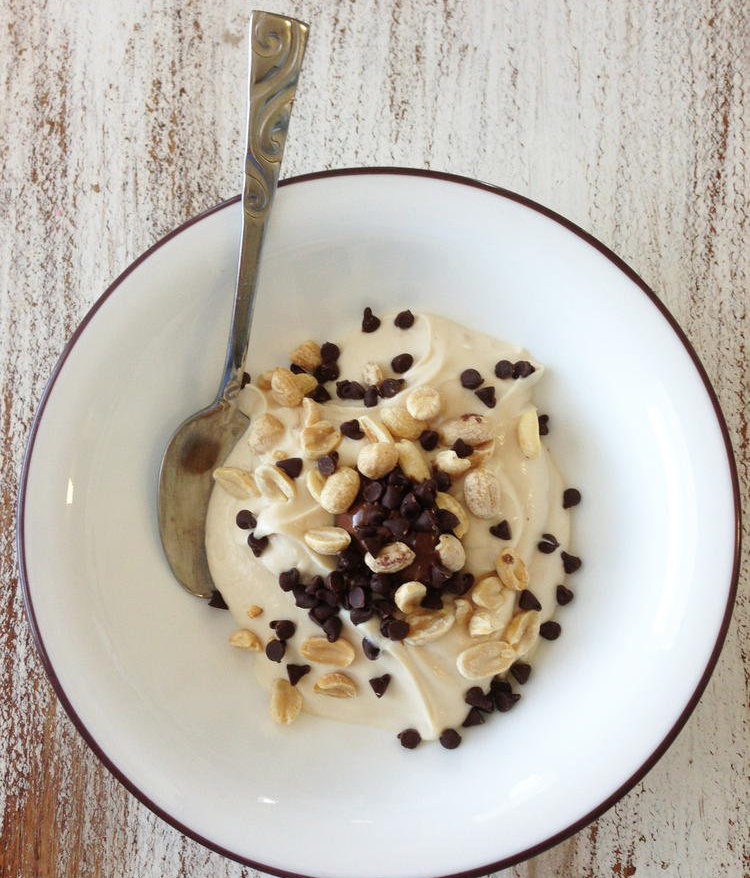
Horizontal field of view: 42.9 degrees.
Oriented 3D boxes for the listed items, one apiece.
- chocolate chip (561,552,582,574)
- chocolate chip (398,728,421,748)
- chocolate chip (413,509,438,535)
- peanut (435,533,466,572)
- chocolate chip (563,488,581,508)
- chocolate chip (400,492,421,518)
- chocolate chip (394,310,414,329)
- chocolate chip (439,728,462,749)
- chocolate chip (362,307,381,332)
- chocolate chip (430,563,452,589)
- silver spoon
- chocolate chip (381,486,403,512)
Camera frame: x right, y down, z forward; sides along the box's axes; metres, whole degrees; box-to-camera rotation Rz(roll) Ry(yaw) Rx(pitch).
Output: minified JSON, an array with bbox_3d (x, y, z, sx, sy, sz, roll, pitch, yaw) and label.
[{"bbox_3d":[0.059,0.037,0.285,0.006,0.006,0.006,-36,109,14],"label":"chocolate chip"},{"bbox_3d":[0.010,0.089,0.285,0.006,0.006,0.006,0,99,-30],"label":"chocolate chip"},{"bbox_3d":[0.014,0.024,0.271,0.006,0.006,0.006,-27,90,0],"label":"chocolate chip"},{"bbox_3d":[0.022,0.033,0.273,0.008,0.007,0.012,-26,85,-9],"label":"peanut"},{"bbox_3d":[0.059,0.017,0.285,0.006,0.006,0.006,0,57,-29],"label":"chocolate chip"},{"bbox_3d":[0.010,0.019,0.270,0.006,0.006,0.006,37,66,19],"label":"chocolate chip"},{"bbox_3d":[0.009,-0.035,0.283,0.006,0.006,0.006,0,120,21],"label":"chocolate chip"},{"bbox_3d":[0.023,0.090,0.285,0.006,0.006,0.006,0,120,7],"label":"chocolate chip"},{"bbox_3d":[-0.001,-0.036,0.284,0.006,0.006,0.006,-8,118,4],"label":"chocolate chip"},{"bbox_3d":[0.019,0.039,0.275,0.006,0.006,0.006,30,109,-11],"label":"chocolate chip"},{"bbox_3d":[-0.037,-0.030,0.262,0.035,0.022,0.163,6,105,-11],"label":"silver spoon"},{"bbox_3d":[0.005,0.017,0.271,0.006,0.006,0.006,13,123,-9],"label":"chocolate chip"}]

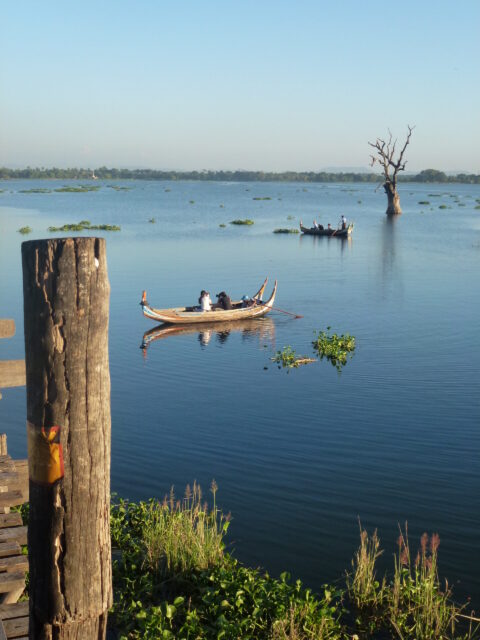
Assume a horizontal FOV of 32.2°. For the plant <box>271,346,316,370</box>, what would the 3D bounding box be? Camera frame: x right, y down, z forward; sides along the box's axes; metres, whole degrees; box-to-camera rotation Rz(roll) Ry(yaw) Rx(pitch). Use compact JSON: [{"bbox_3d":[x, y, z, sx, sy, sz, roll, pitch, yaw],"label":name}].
[{"bbox_3d":[1.644,1.158,25.051,1.350,0.280,0.900,0,10,0],"label":"plant"}]

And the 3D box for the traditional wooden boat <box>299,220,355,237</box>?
[{"bbox_3d":[8.371,-8.948,81.300,5.200,1.500,1.300,6,11,30],"label":"traditional wooden boat"}]

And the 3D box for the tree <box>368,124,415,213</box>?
[{"bbox_3d":[23.698,-23.423,130.019,6.400,13.600,5.500,0,10,0],"label":"tree"}]

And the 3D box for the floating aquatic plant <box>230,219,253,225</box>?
[{"bbox_3d":[0.324,-11.657,99.139,2.800,0.500,1.800,0,10,0],"label":"floating aquatic plant"}]

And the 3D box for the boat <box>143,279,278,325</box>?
[{"bbox_3d":[-1.198,-0.741,32.699,5.300,1.600,1.300,-5,11,-27],"label":"boat"}]

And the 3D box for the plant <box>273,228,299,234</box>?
[{"bbox_3d":[4.598,-8.836,83.092,2.550,0.420,1.400,0,10,0],"label":"plant"}]

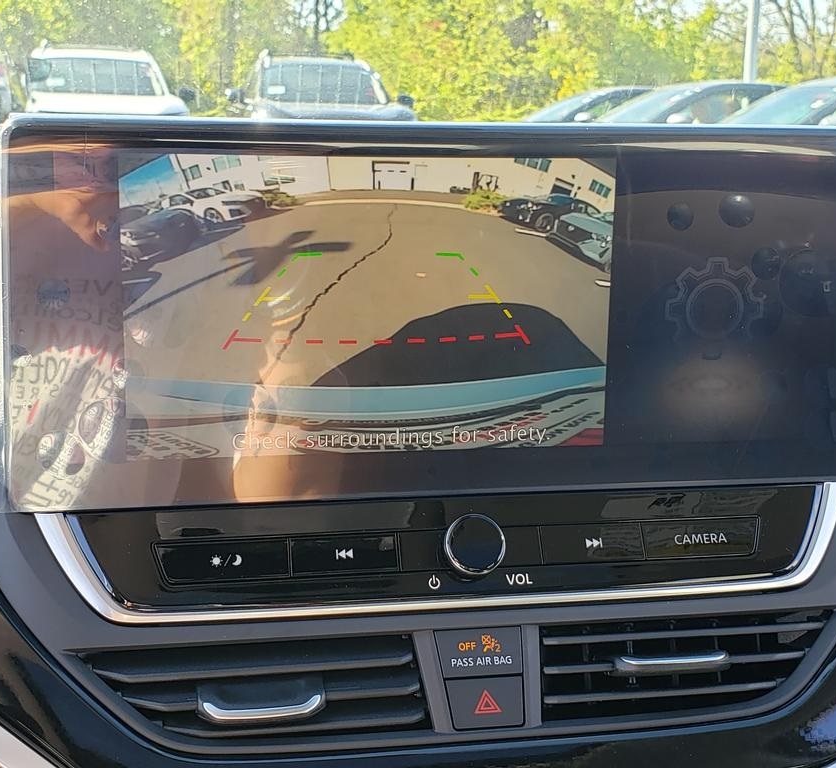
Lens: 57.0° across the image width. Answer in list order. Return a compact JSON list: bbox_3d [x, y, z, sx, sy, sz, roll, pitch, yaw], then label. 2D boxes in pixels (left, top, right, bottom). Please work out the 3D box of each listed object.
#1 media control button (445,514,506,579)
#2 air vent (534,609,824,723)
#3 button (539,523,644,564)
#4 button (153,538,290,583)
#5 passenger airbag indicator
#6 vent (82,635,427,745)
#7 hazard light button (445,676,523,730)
[{"bbox_3d":[0.021,0.062,0.292,0.022,0.013,0.022,-1,65,-7],"label":"media control button"},{"bbox_3d":[0.104,0.109,0.295,0.120,0.025,0.035,-1,63,-7],"label":"air vent"},{"bbox_3d":[0.069,0.064,0.307,0.042,0.008,0.015,-1,65,-7],"label":"button"},{"bbox_3d":[-0.074,0.068,0.290,0.051,0.008,0.016,-1,65,-7],"label":"button"},{"bbox_3d":[0.023,0.101,0.287,0.033,0.010,0.017,-1,63,-7],"label":"passenger airbag indicator"},{"bbox_3d":[-0.057,0.112,0.277,0.122,0.025,0.034,-1,63,-7],"label":"vent"},{"bbox_3d":[0.024,0.116,0.279,0.028,0.010,0.017,-1,63,-7],"label":"hazard light button"}]

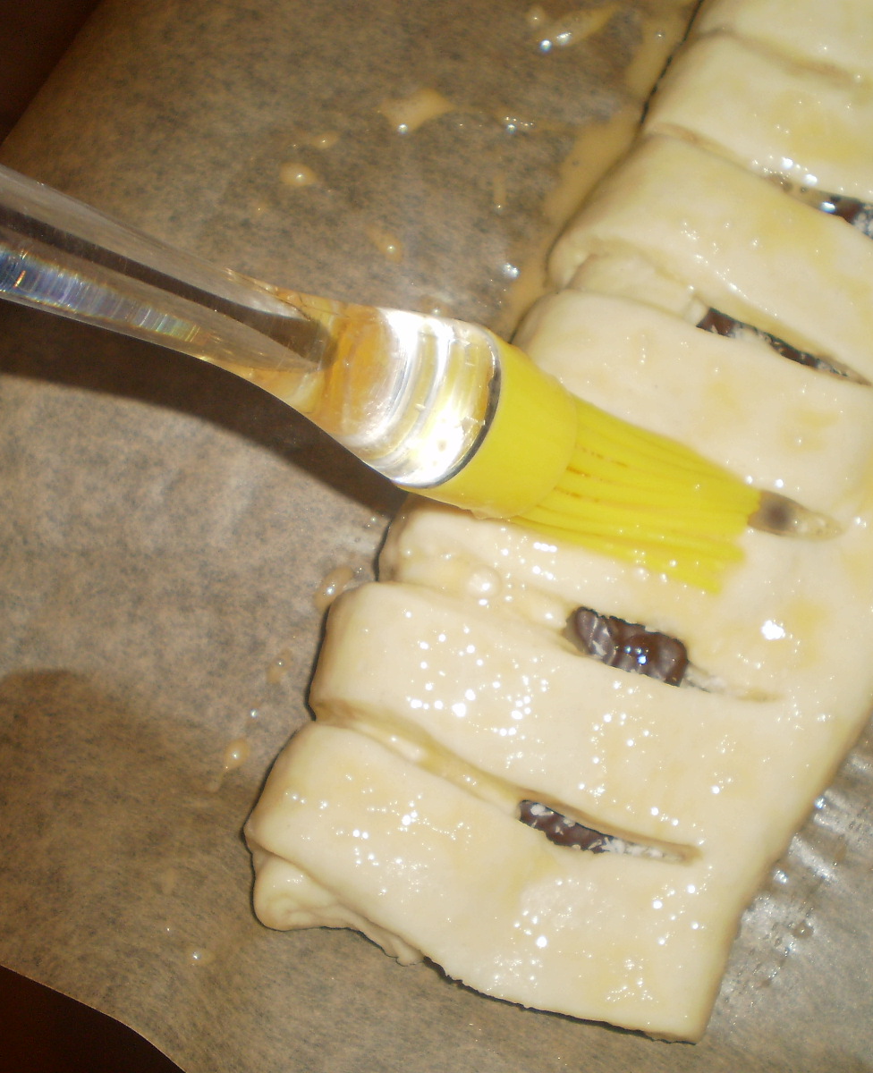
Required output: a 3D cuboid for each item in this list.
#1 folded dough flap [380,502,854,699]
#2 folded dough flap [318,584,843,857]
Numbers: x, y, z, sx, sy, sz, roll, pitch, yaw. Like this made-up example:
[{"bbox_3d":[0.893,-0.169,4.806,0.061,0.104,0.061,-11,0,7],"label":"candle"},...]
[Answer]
[{"bbox_3d":[0.042,0.011,0.374,0.110,0.018,0.037,12,68,2],"label":"folded dough flap"},{"bbox_3d":[0.024,0.045,0.359,0.114,0.018,0.036,16,68,3],"label":"folded dough flap"}]

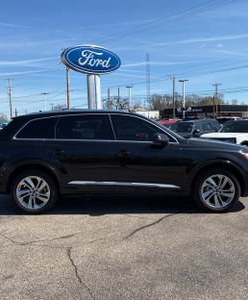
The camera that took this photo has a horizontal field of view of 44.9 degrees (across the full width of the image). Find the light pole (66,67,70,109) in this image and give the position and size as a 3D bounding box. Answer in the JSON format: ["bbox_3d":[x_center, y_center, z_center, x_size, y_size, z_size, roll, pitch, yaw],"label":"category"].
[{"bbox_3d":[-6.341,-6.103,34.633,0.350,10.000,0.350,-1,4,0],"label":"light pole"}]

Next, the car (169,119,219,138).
[{"bbox_3d":[3.787,-0.814,17.091,4.600,1.750,1.900,-5,6,-42],"label":"car"}]

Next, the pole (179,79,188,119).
[{"bbox_3d":[9.123,-6.474,45.655,1.600,8.600,0.500,-1,4,0],"label":"pole"}]

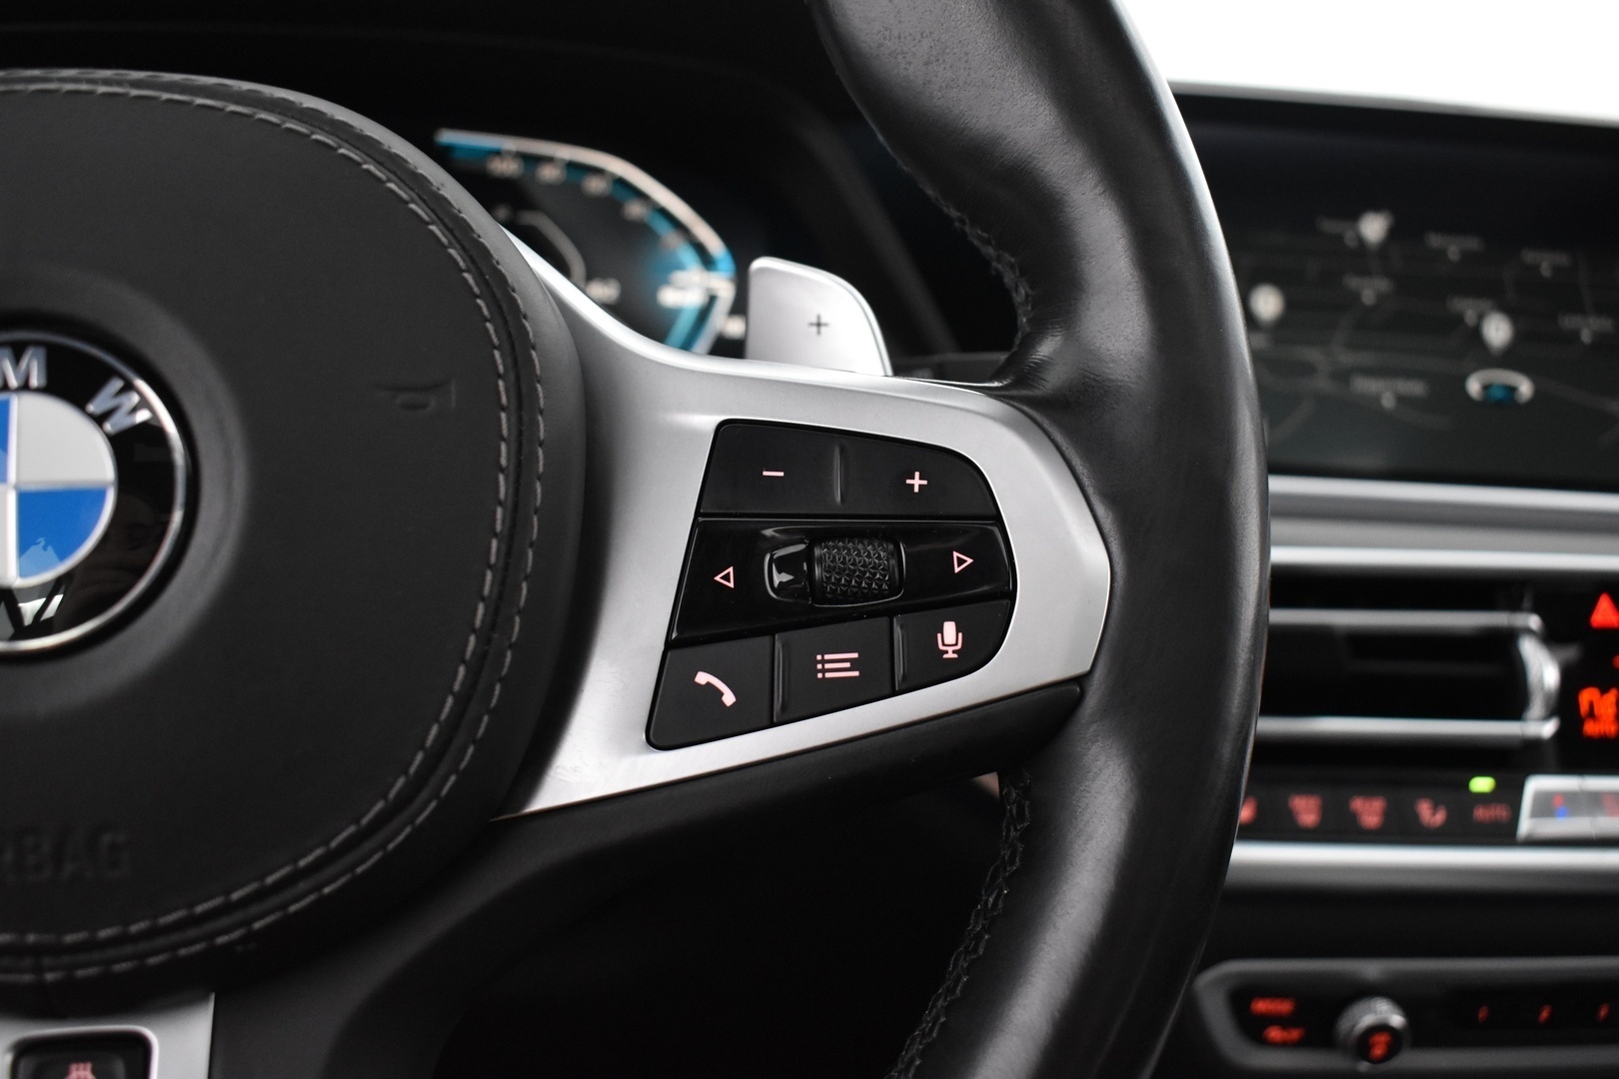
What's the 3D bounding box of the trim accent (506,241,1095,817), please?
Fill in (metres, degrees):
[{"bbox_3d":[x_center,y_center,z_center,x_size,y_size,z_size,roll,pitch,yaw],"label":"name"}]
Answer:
[{"bbox_3d":[-0.001,-0.002,0.241,0.097,0.090,0.028,1,-10,-8],"label":"trim accent"}]

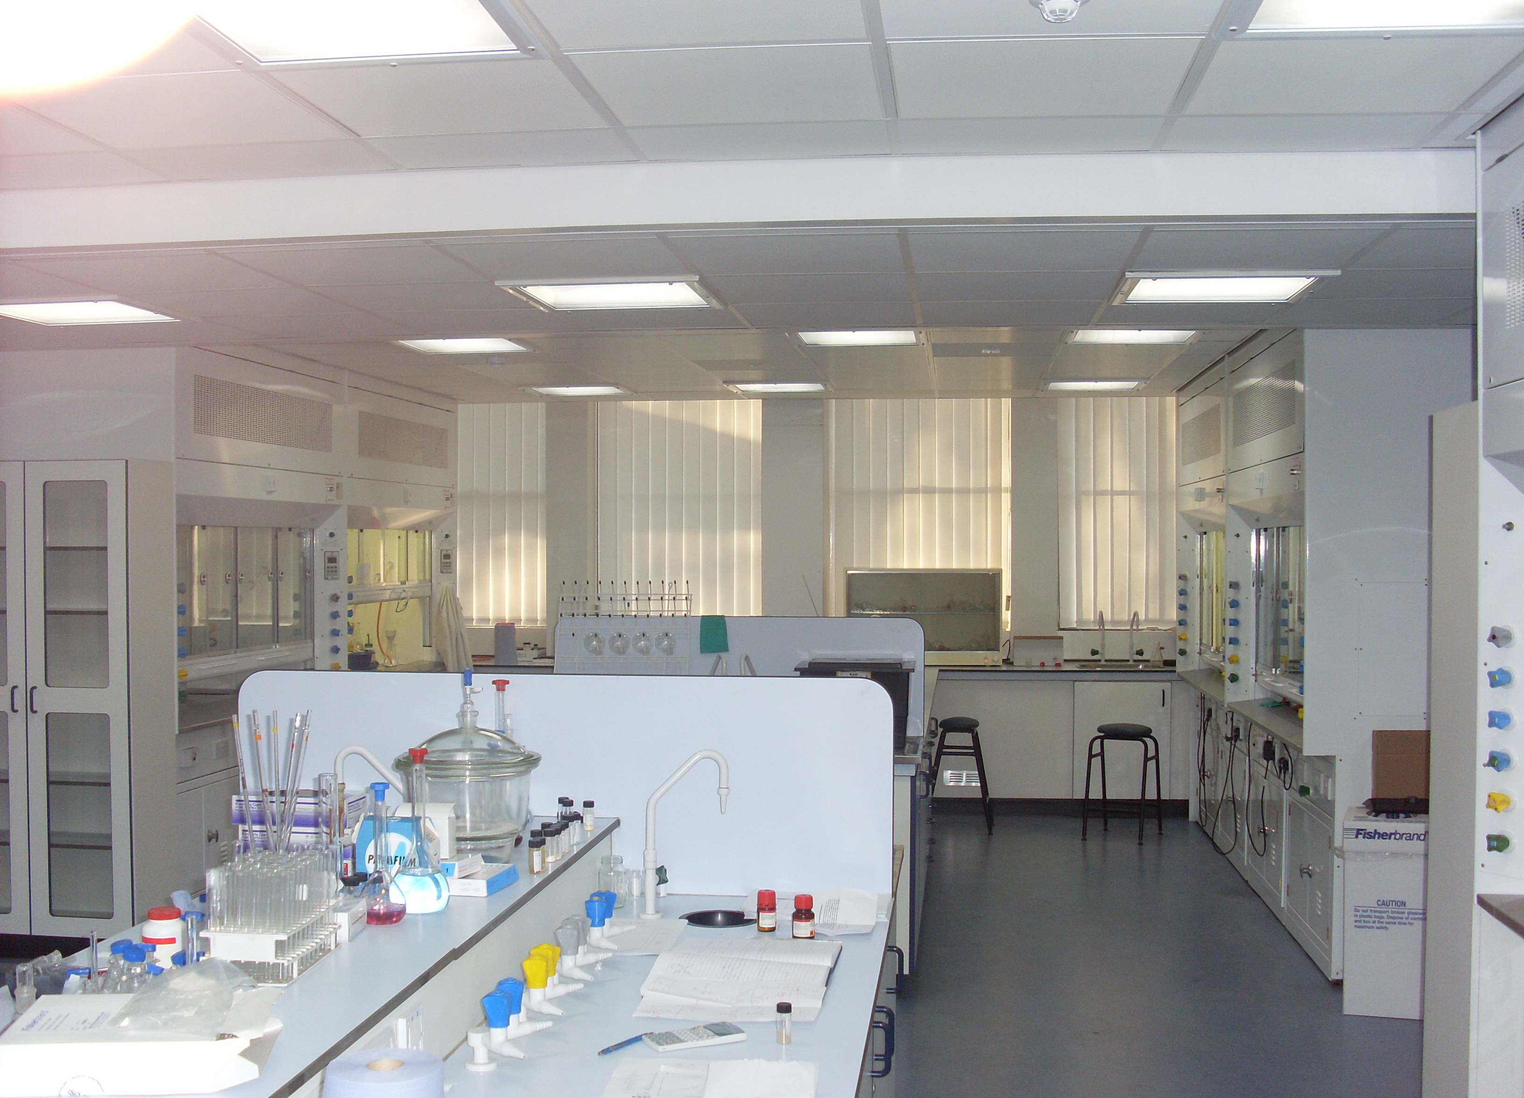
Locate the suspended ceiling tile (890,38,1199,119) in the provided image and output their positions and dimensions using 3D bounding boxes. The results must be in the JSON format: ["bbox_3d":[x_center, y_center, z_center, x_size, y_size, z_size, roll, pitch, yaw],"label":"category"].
[{"bbox_3d":[0.537,-0.916,3.246,0.595,0.020,0.585,0,0,7],"label":"suspended ceiling tile"}]

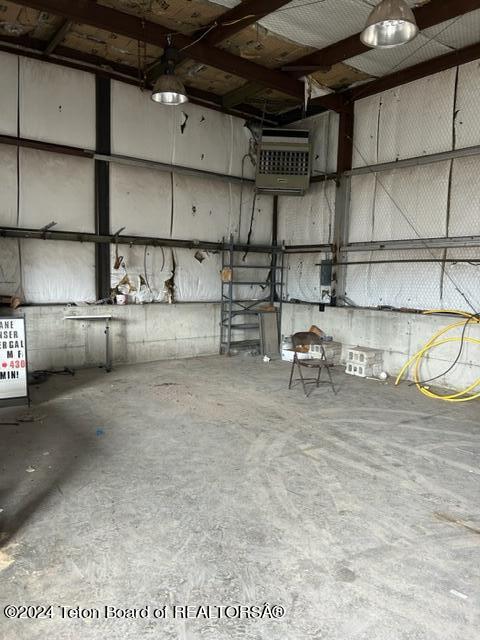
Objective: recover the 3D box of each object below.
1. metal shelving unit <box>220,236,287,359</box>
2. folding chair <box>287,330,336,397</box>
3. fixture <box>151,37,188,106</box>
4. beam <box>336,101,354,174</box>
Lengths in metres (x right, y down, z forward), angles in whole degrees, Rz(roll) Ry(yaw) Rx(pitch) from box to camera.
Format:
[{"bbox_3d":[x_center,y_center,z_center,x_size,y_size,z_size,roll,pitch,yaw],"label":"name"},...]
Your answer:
[{"bbox_3d":[0.271,-0.473,9.487,1.300,2.279,0.320,-3,7,-38],"label":"metal shelving unit"},{"bbox_3d":[0.997,0.583,6.467,0.465,0.775,0.488,-1,6,-22],"label":"folding chair"},{"bbox_3d":[-1.038,-3.710,7.053,0.546,0.857,0.546,1,5,0],"label":"fixture"},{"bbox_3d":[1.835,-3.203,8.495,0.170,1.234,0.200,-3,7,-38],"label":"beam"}]

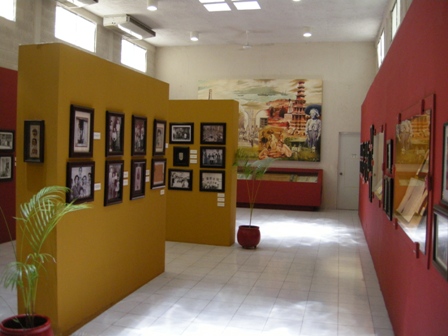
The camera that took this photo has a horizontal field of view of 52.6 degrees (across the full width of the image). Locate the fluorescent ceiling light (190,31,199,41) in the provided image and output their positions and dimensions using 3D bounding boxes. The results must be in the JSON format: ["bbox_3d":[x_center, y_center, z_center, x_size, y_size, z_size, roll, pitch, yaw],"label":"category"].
[{"bbox_3d":[-0.757,-3.410,11.640,0.211,0.191,0.211,1,3,0],"label":"fluorescent ceiling light"}]

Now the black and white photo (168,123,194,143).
[{"bbox_3d":[-0.711,-0.580,7.582,0.409,0.349,0.030,2,3,12],"label":"black and white photo"}]

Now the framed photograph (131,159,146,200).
[{"bbox_3d":[-0.944,0.120,4.997,0.028,0.428,0.331,2,3,14],"label":"framed photograph"}]

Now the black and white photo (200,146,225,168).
[{"bbox_3d":[-0.178,-0.171,7.416,0.419,0.358,0.028,2,3,14],"label":"black and white photo"}]

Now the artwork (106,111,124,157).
[{"bbox_3d":[-1.063,-0.330,4.426,0.030,0.420,0.291,2,3,16],"label":"artwork"}]

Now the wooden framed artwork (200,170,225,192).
[{"bbox_3d":[-0.187,0.217,7.435,0.422,0.357,0.028,2,3,14],"label":"wooden framed artwork"}]

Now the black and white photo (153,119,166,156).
[{"bbox_3d":[-0.784,-0.366,5.542,0.028,0.433,0.318,2,3,14],"label":"black and white photo"}]

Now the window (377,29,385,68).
[{"bbox_3d":[3.743,-2.788,10.684,0.100,0.636,1.524,2,3,14],"label":"window"}]

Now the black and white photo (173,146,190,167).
[{"bbox_3d":[-0.706,-0.184,7.552,0.282,0.328,0.028,2,3,14],"label":"black and white photo"}]

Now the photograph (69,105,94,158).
[{"bbox_3d":[-1.216,-0.308,3.883,0.030,0.433,0.302,2,3,16],"label":"photograph"}]

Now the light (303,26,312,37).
[{"bbox_3d":[2.008,-3.303,10.911,0.198,0.191,0.198,2,3,14],"label":"light"}]

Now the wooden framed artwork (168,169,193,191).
[{"bbox_3d":[-0.733,0.200,7.619,0.409,0.342,0.030,2,3,12],"label":"wooden framed artwork"}]

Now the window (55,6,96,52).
[{"bbox_3d":[-3.151,-2.916,9.587,0.100,0.636,1.524,2,3,14],"label":"window"}]

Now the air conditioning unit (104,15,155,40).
[{"bbox_3d":[-2.257,-3.342,10.872,0.710,0.215,1.500,2,3,14],"label":"air conditioning unit"}]

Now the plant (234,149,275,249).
[{"bbox_3d":[0.489,0.496,7.406,0.640,1.610,0.570,2,3,14],"label":"plant"}]

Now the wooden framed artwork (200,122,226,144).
[{"bbox_3d":[-0.173,-0.562,7.398,0.422,0.363,0.028,2,3,14],"label":"wooden framed artwork"}]

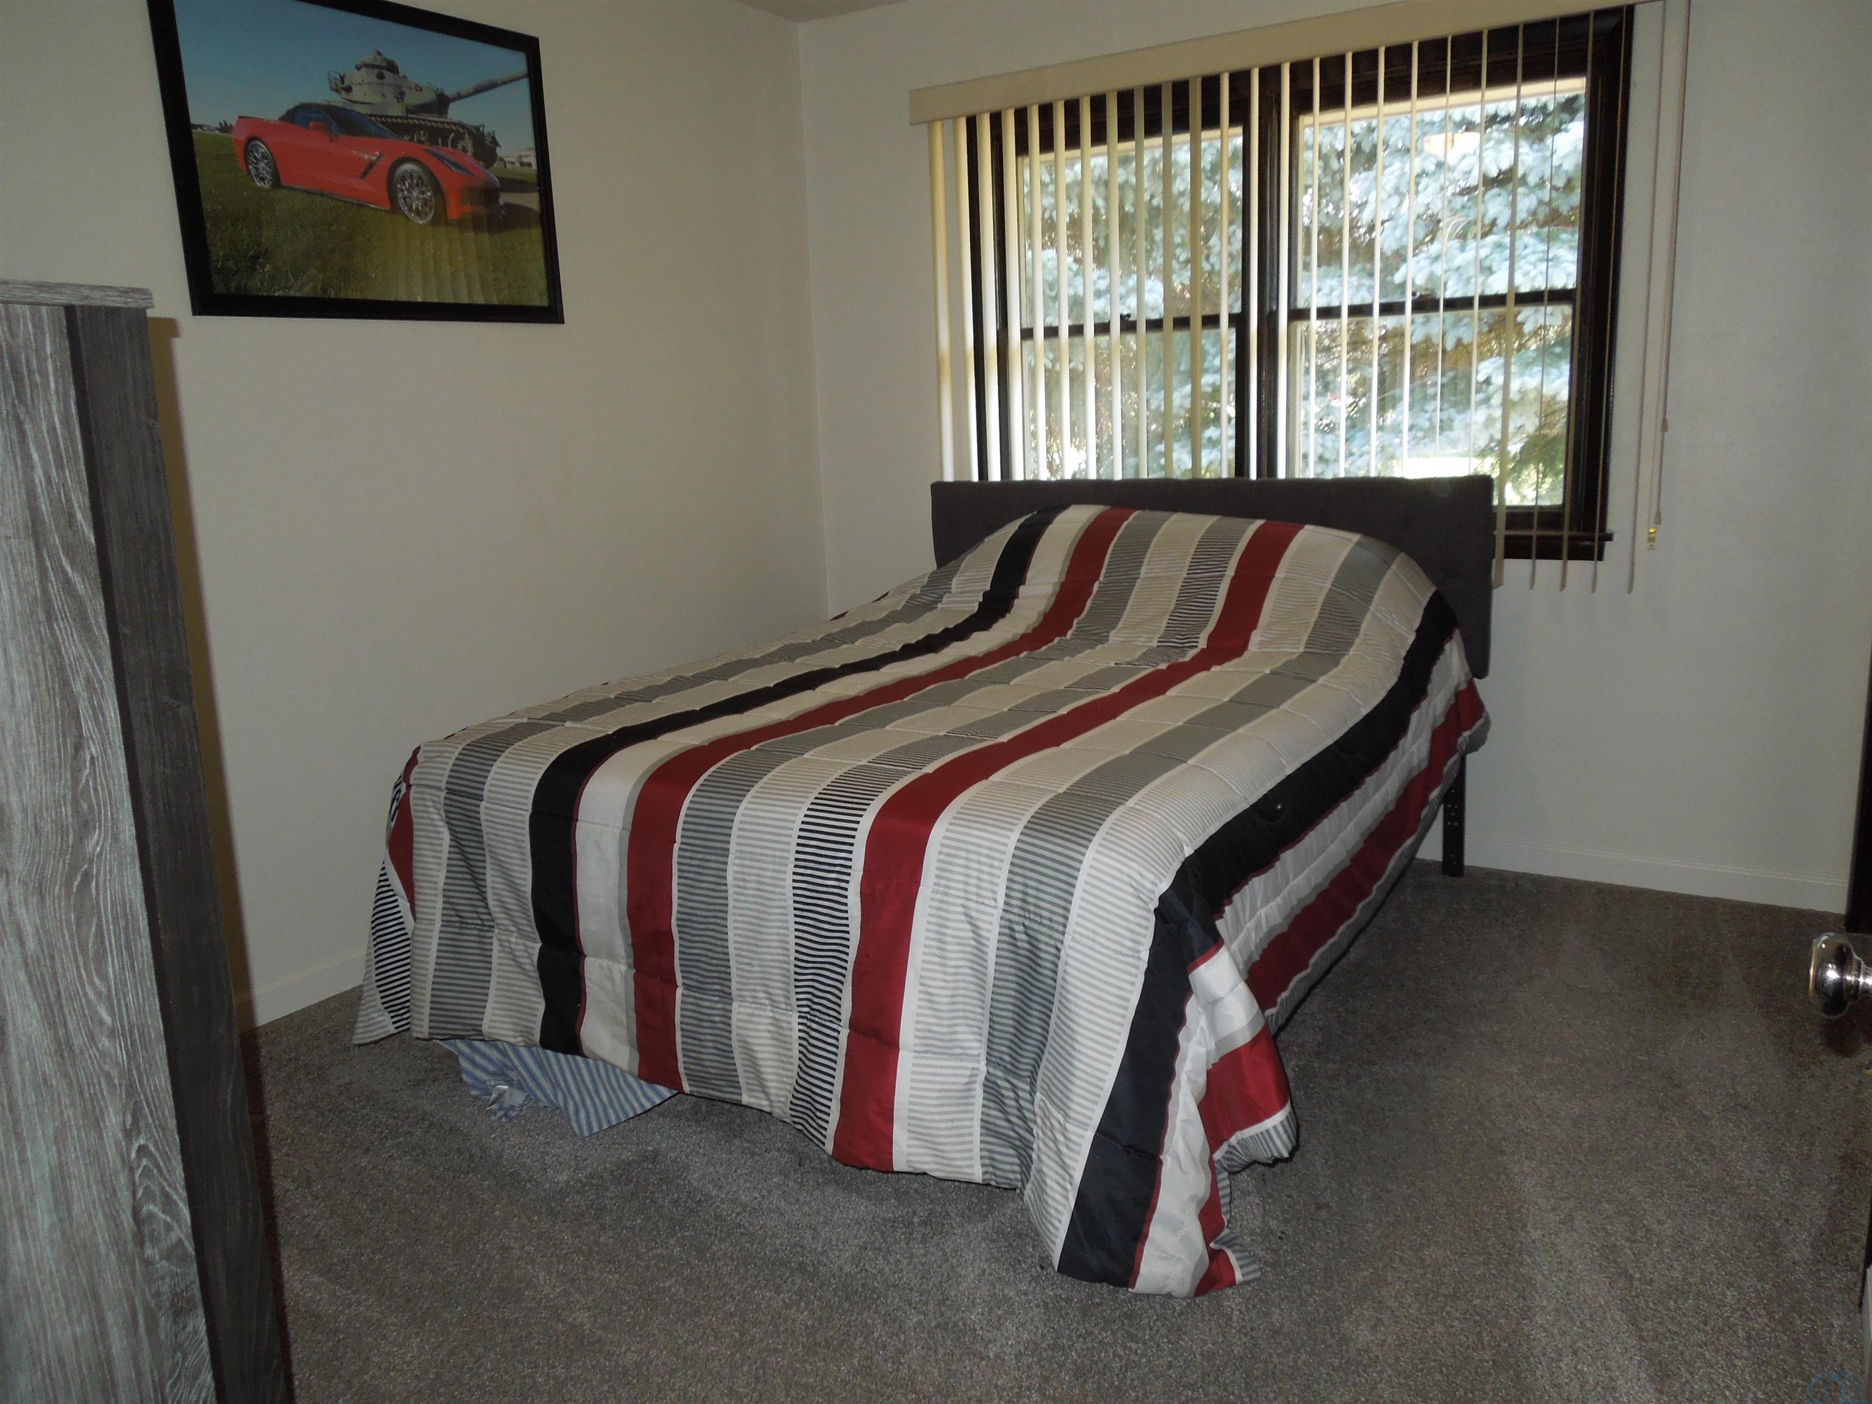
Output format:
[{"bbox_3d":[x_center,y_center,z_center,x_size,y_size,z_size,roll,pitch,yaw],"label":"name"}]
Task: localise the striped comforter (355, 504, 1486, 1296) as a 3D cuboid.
[{"bbox_3d":[0.086,0.124,3.048,1.850,0.985,1.940,5,15,31],"label":"striped comforter"}]

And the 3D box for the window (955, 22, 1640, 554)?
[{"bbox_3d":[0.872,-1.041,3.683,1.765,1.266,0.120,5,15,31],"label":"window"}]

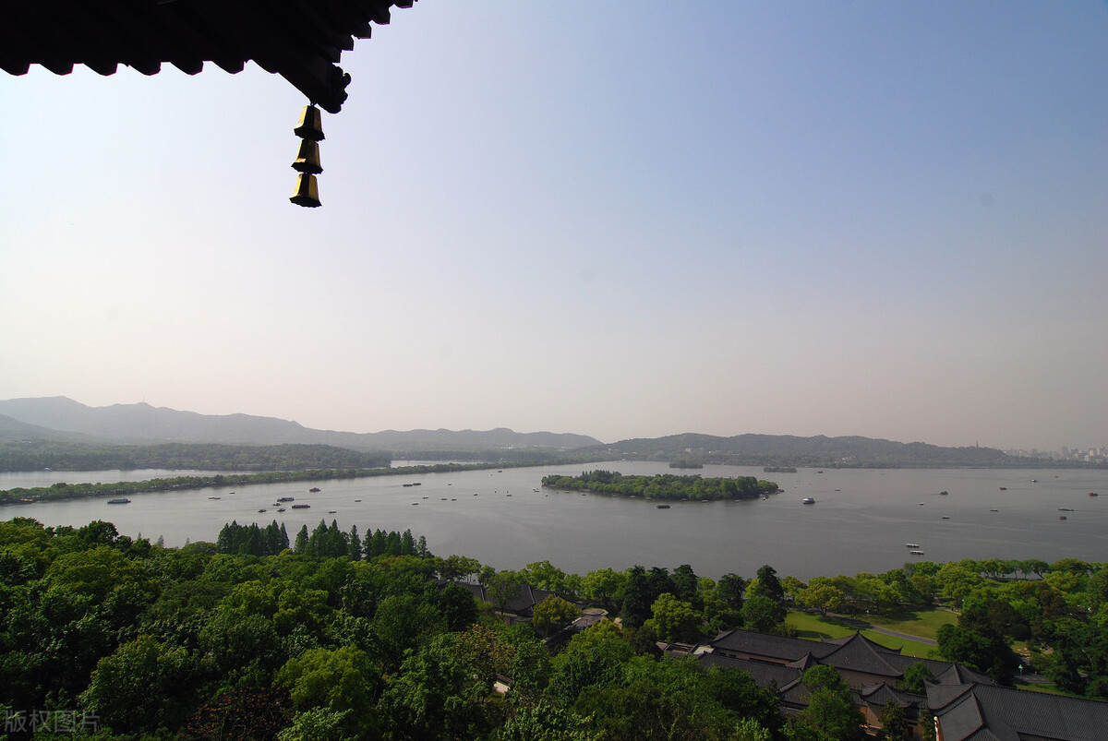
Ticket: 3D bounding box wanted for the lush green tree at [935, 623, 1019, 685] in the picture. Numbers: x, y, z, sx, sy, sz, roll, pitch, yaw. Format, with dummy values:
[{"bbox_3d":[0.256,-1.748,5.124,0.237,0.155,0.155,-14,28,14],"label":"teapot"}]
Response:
[{"bbox_3d":[115.702,77.580,152.394,17.248,12.885,17.248,0,-8,0],"label":"lush green tree"}]

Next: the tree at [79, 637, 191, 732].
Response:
[{"bbox_3d":[-59.865,45.272,80.000,12.832,11.920,12.832,0,-8,0],"label":"tree"}]

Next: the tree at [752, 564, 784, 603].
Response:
[{"bbox_3d":[85.340,86.556,220.638,12.216,16.850,12.216,0,-8,0],"label":"tree"}]

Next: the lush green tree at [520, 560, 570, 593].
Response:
[{"bbox_3d":[-4.210,90.460,241.050,21.670,15.740,21.670,0,-9,0],"label":"lush green tree"}]

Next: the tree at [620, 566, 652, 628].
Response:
[{"bbox_3d":[27.948,77.896,189.853,9.955,21.180,9.955,0,-8,0],"label":"tree"}]

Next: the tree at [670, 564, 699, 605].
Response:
[{"bbox_3d":[50.940,85.260,216.230,11.370,18.550,11.370,0,-9,0],"label":"tree"}]

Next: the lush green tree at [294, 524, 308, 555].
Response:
[{"bbox_3d":[-141.980,98.050,311.780,7.530,22.050,7.530,0,-9,0],"label":"lush green tree"}]

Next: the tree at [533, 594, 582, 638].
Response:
[{"bbox_3d":[1.080,82.150,185.580,16.690,13.470,16.690,0,-9,0],"label":"tree"}]

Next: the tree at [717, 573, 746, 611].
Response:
[{"bbox_3d":[68.840,86.500,214.780,11.170,15.680,11.170,0,-9,0],"label":"tree"}]

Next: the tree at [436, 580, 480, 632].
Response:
[{"bbox_3d":[-29.749,74.081,172.896,12.447,16.054,12.447,0,-8,0],"label":"tree"}]

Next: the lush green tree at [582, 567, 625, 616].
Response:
[{"bbox_3d":[19.490,86.641,219.149,16.713,16.249,16.713,0,-8,0],"label":"lush green tree"}]

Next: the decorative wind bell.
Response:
[{"bbox_3d":[-2.047,-1.781,4.600,0.237,0.892,0.237,0,-8,0],"label":"decorative wind bell"}]

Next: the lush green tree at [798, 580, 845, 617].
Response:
[{"bbox_3d":[101.670,87.420,210.920,16.670,12.700,16.670,0,-9,0],"label":"lush green tree"}]

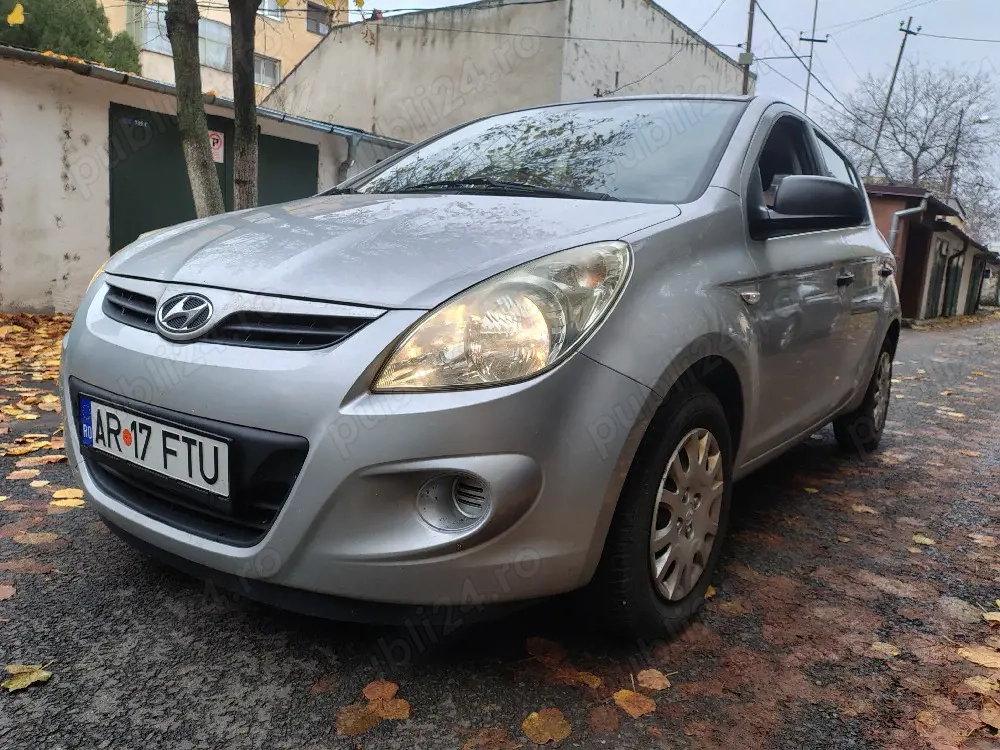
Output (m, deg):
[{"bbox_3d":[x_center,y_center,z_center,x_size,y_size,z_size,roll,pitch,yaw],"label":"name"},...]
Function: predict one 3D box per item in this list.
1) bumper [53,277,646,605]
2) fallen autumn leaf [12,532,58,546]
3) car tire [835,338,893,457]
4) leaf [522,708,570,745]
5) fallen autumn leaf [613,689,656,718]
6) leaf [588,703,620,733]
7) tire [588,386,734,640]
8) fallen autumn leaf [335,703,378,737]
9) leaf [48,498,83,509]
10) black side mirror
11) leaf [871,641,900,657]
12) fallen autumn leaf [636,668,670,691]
[{"bbox_3d":[-0.531,0.118,1.767,1.690,0.600,0.640,8,10,36],"label":"bumper"},{"bbox_3d":[-1.431,0.504,2.228,0.127,0.008,0.082,1,8,-7],"label":"fallen autumn leaf"},{"bbox_3d":[1.913,0.075,3.778,0.188,0.600,0.600,8,10,36],"label":"car tire"},{"bbox_3d":[0.090,0.666,1.372,0.083,0.008,0.106,5,9,20],"label":"leaf"},{"bbox_3d":[0.272,0.659,1.455,0.062,0.008,0.089,-2,9,-25],"label":"fallen autumn leaf"},{"bbox_3d":[0.202,0.665,1.398,0.061,0.008,0.090,3,8,7],"label":"leaf"},{"bbox_3d":[0.393,0.318,1.777,0.188,0.600,0.600,8,10,36],"label":"tire"},{"bbox_3d":[-0.271,0.655,1.380,0.078,0.008,0.101,0,8,-14],"label":"fallen autumn leaf"},{"bbox_3d":[-1.532,0.454,2.561,0.122,0.008,0.074,4,9,19],"label":"leaf"},{"bbox_3d":[0.906,-0.478,2.110,0.245,0.180,0.220,8,10,36],"label":"black side mirror"},{"bbox_3d":[0.900,0.642,1.693,0.037,0.008,0.067,-3,9,-27],"label":"leaf"},{"bbox_3d":[0.335,0.649,1.539,0.062,0.008,0.073,9,11,42],"label":"fallen autumn leaf"}]

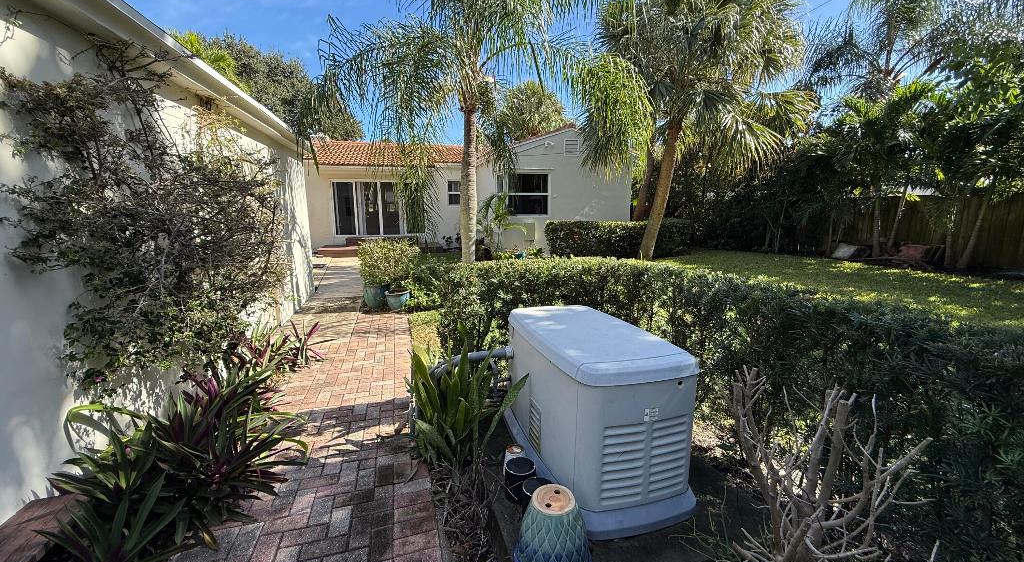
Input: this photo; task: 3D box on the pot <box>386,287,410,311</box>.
[{"bbox_3d":[-1.786,0.290,6.476,0.370,0.290,0.370,-3,10,-15],"label":"pot"}]

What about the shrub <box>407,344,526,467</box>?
[{"bbox_3d":[-0.278,0.692,2.476,0.670,0.740,0.580,-3,10,-15],"label":"shrub"}]

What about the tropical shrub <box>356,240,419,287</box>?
[{"bbox_3d":[-1.996,-0.292,6.636,0.960,0.730,0.850,-3,10,-15],"label":"tropical shrub"}]

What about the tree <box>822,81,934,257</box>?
[{"bbox_3d":[11.580,-3.308,12.834,2.600,5.100,2.600,8,13,41],"label":"tree"}]

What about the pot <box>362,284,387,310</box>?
[{"bbox_3d":[-2.162,0.228,6.630,0.410,0.370,0.410,-3,10,-15],"label":"pot"}]

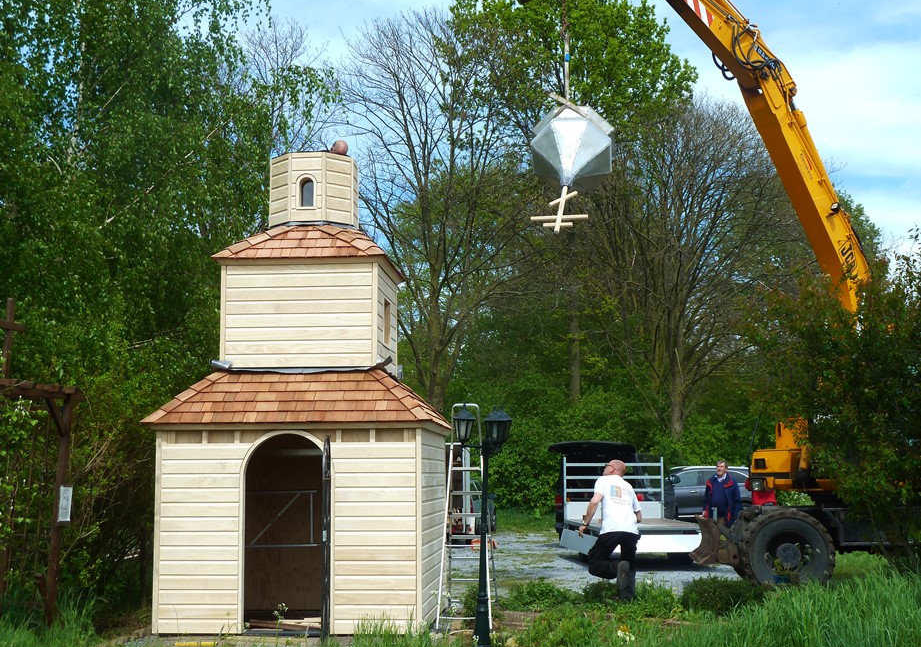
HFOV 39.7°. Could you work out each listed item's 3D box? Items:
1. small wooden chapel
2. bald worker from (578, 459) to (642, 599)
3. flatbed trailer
[{"bbox_3d":[-1.636,0.692,14.126,2.921,5.072,2.731,-1,-7,4],"label":"small wooden chapel"},{"bbox_3d":[1.828,2.519,15.502,0.600,1.725,0.680,4,-8,-33],"label":"bald worker"},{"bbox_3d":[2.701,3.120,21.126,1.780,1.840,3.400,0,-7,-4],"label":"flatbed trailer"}]

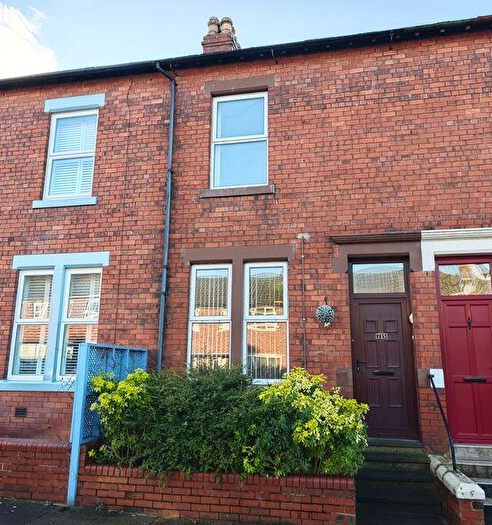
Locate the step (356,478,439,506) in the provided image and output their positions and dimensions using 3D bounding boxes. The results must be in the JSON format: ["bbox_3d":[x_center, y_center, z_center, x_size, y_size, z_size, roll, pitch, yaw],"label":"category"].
[{"bbox_3d":[1.885,2.885,5.837,0.975,0.190,0.400,-2,-13,11],"label":"step"}]

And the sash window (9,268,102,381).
[{"bbox_3d":[-3.293,1.061,8.078,1.671,1.944,0.120,-2,-12,11],"label":"sash window"}]

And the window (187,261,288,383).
[{"bbox_3d":[-0.118,0.975,7.631,1.652,1.943,0.120,-2,-13,11],"label":"window"}]

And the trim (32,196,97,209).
[{"bbox_3d":[-3.339,-1.088,8.655,1.276,0.146,0.165,-2,-13,11],"label":"trim"}]

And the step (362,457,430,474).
[{"bbox_3d":[2.008,2.782,6.468,0.975,0.170,0.330,-2,-13,11],"label":"step"}]

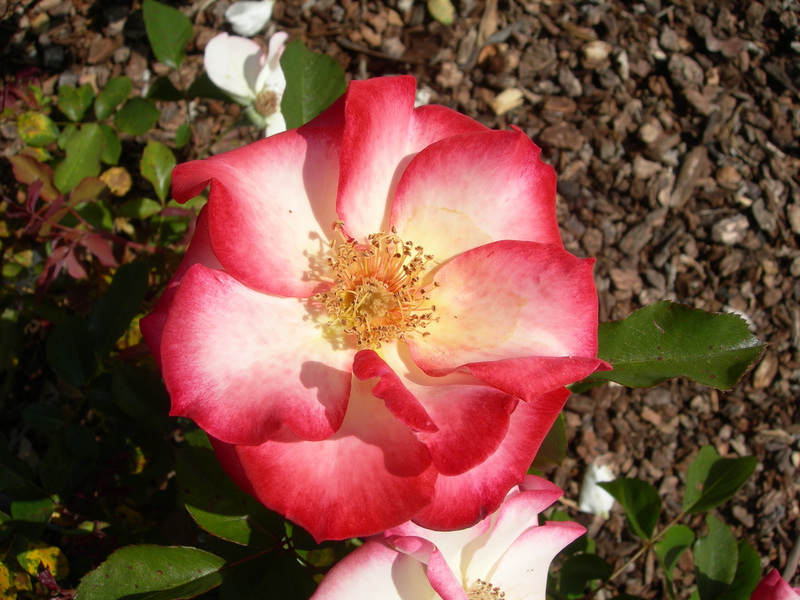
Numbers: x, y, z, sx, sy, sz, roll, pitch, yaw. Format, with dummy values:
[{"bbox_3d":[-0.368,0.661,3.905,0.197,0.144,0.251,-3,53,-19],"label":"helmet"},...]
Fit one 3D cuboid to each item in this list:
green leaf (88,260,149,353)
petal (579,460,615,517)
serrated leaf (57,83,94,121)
[{"bbox_3d":[-0.167,0.004,0.520,0.025,0.010,0.060,22,72,8],"label":"green leaf"},{"bbox_3d":[0.157,0.150,0.700,0.030,0.012,0.041,0,70,0],"label":"petal"},{"bbox_3d":[-0.236,-0.145,0.640,0.027,0.008,0.032,-9,70,-3],"label":"serrated leaf"}]

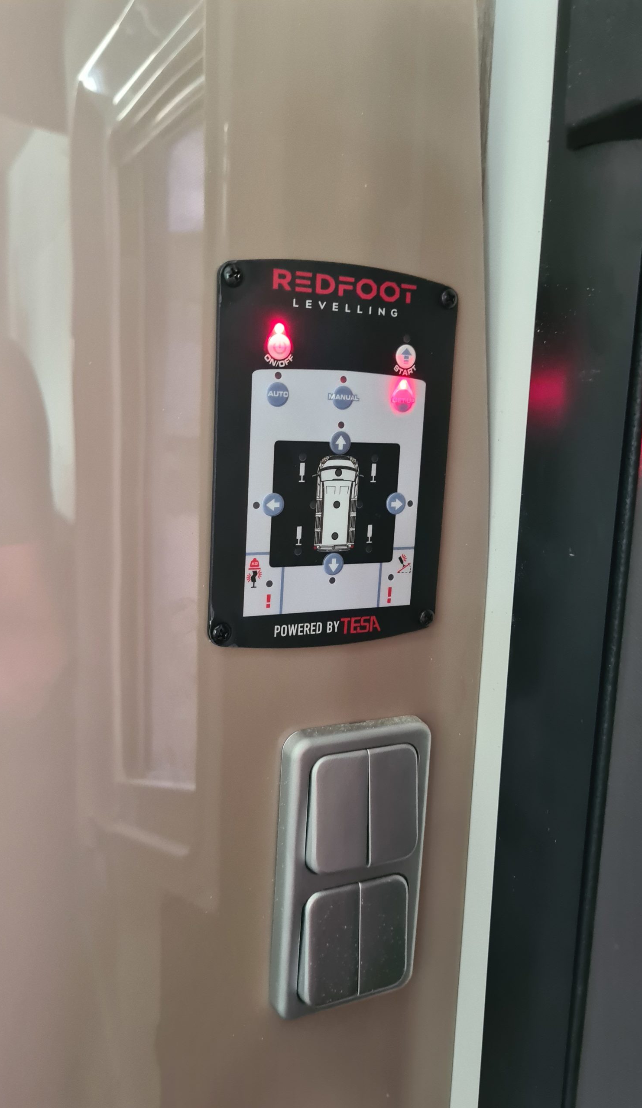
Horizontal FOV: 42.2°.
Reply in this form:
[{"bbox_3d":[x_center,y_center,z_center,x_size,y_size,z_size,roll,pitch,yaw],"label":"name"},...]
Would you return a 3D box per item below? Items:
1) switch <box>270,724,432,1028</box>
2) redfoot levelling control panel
[{"bbox_3d":[0.013,0.116,0.306,0.057,0.110,0.015,-2,12,-25],"label":"switch"},{"bbox_3d":[0.006,-0.030,0.278,0.086,0.127,0.005,-2,12,-25],"label":"redfoot levelling control panel"}]

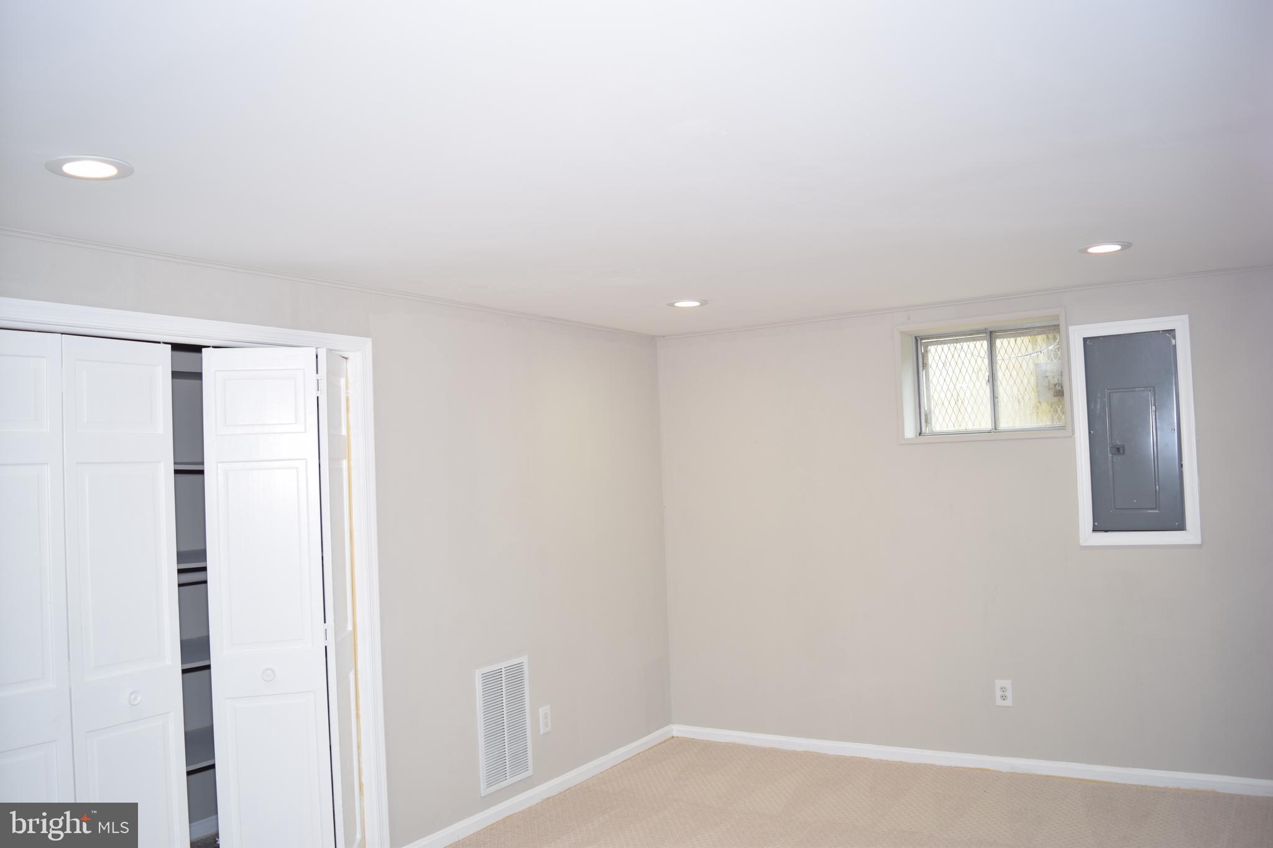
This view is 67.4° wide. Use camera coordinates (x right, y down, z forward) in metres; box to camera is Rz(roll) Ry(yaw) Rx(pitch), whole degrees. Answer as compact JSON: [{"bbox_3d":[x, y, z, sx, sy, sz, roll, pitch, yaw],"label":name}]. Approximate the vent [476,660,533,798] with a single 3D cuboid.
[{"bbox_3d":[-0.581,1.353,4.298,0.020,0.544,0.337,-4,-3,35],"label":"vent"}]

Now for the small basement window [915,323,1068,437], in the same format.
[{"bbox_3d":[1.838,-0.219,4.931,0.734,0.508,0.050,-4,-3,28],"label":"small basement window"}]

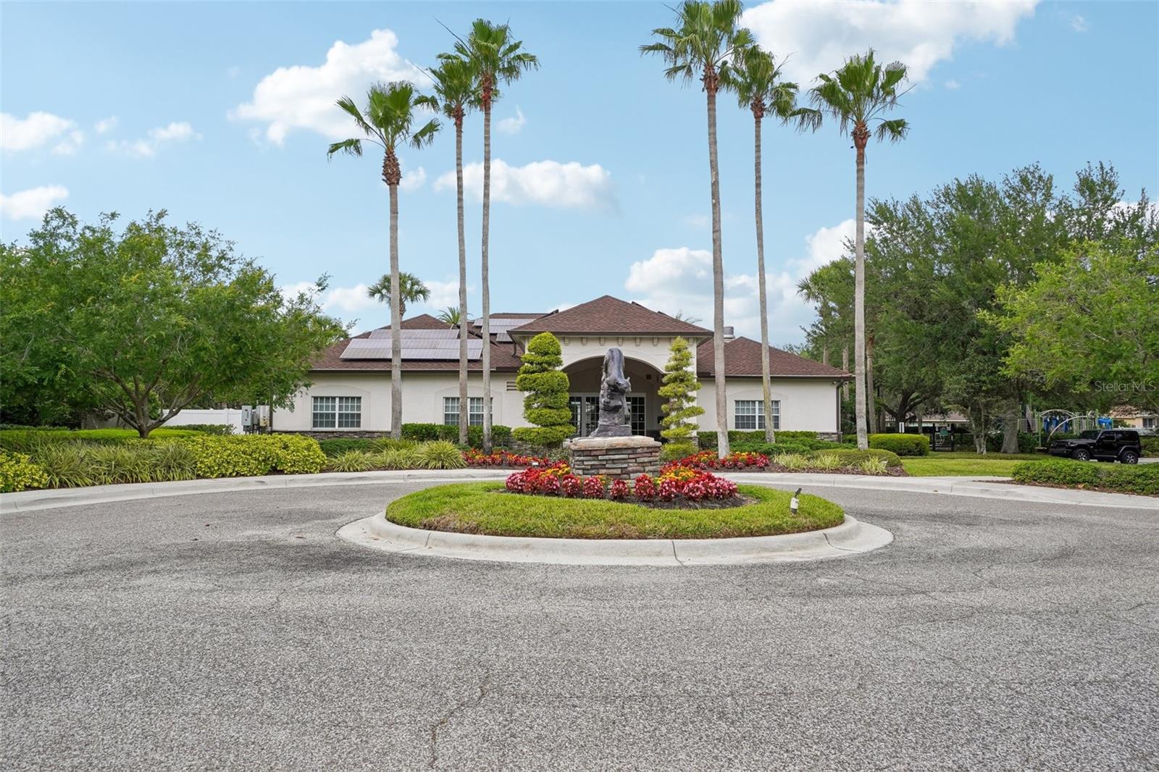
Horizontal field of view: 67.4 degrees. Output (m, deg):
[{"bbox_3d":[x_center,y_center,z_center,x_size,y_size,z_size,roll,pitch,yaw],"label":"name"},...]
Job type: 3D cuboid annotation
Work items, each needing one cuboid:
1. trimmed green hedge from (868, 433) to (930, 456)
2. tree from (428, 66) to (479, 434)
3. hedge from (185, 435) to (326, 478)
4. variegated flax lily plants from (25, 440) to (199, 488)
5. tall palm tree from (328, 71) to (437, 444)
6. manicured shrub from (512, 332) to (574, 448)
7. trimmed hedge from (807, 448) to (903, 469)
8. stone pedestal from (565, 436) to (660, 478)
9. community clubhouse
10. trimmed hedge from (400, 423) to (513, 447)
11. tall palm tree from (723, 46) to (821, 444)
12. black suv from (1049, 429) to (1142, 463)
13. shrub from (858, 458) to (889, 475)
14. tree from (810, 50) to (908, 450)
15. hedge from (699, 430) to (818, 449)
[{"bbox_3d":[14.347,2.674,39.120,2.500,1.030,1.300,0,-3,6],"label":"trimmed green hedge"},{"bbox_3d":[-4.525,-4.787,31.761,1.950,13.970,1.950,0,-3,0],"label":"tree"},{"bbox_3d":[-8.008,1.728,21.691,3.150,1.010,1.200,3,-4,-41],"label":"hedge"},{"bbox_3d":[-9.060,1.499,16.758,1.300,0.750,3.741,0,-3,16],"label":"variegated flax lily plants"},{"bbox_3d":[-7.004,-4.162,30.724,4.000,13.411,3.880,0,-3,0],"label":"tall palm tree"},{"bbox_3d":[-1.170,0.277,27.718,1.950,3.900,1.950,0,-3,0],"label":"manicured shrub"},{"bbox_3d":[8.544,2.231,26.926,2.750,0.570,1.800,-1,-3,17],"label":"trimmed hedge"},{"bbox_3d":[0.510,1.122,12.961,1.240,0.730,1.240,0,-3,-4],"label":"stone pedestal"},{"bbox_3d":[-0.498,-0.588,40.270,25.000,7.100,18.500,0,-3,0],"label":"community clubhouse"},{"bbox_3d":[-4.907,2.120,34.238,4.500,1.100,1.050,0,-3,0],"label":"trimmed hedge"},{"bbox_3d":[7.318,-5.149,32.775,3.755,15.672,3.642,0,-3,0],"label":"tall palm tree"},{"bbox_3d":[29.403,3.494,49.596,4.300,1.860,1.880,0,-3,4],"label":"black suv"},{"bbox_3d":[8.152,2.221,24.023,0.820,0.470,0.800,-1,-3,17],"label":"shrub"},{"bbox_3d":[9.969,-4.709,30.753,3.522,14.624,3.417,0,-3,0],"label":"tree"},{"bbox_3d":[7.642,2.421,37.629,5.400,0.900,1.000,0,-3,0],"label":"hedge"}]

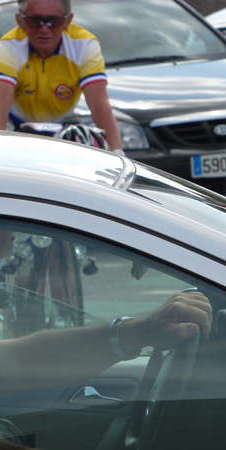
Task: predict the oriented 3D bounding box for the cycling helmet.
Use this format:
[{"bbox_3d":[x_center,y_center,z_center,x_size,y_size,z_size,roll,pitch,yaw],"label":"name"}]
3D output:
[{"bbox_3d":[-0.110,-0.280,13.800,0.205,0.160,0.270,-1,9,-7],"label":"cycling helmet"}]

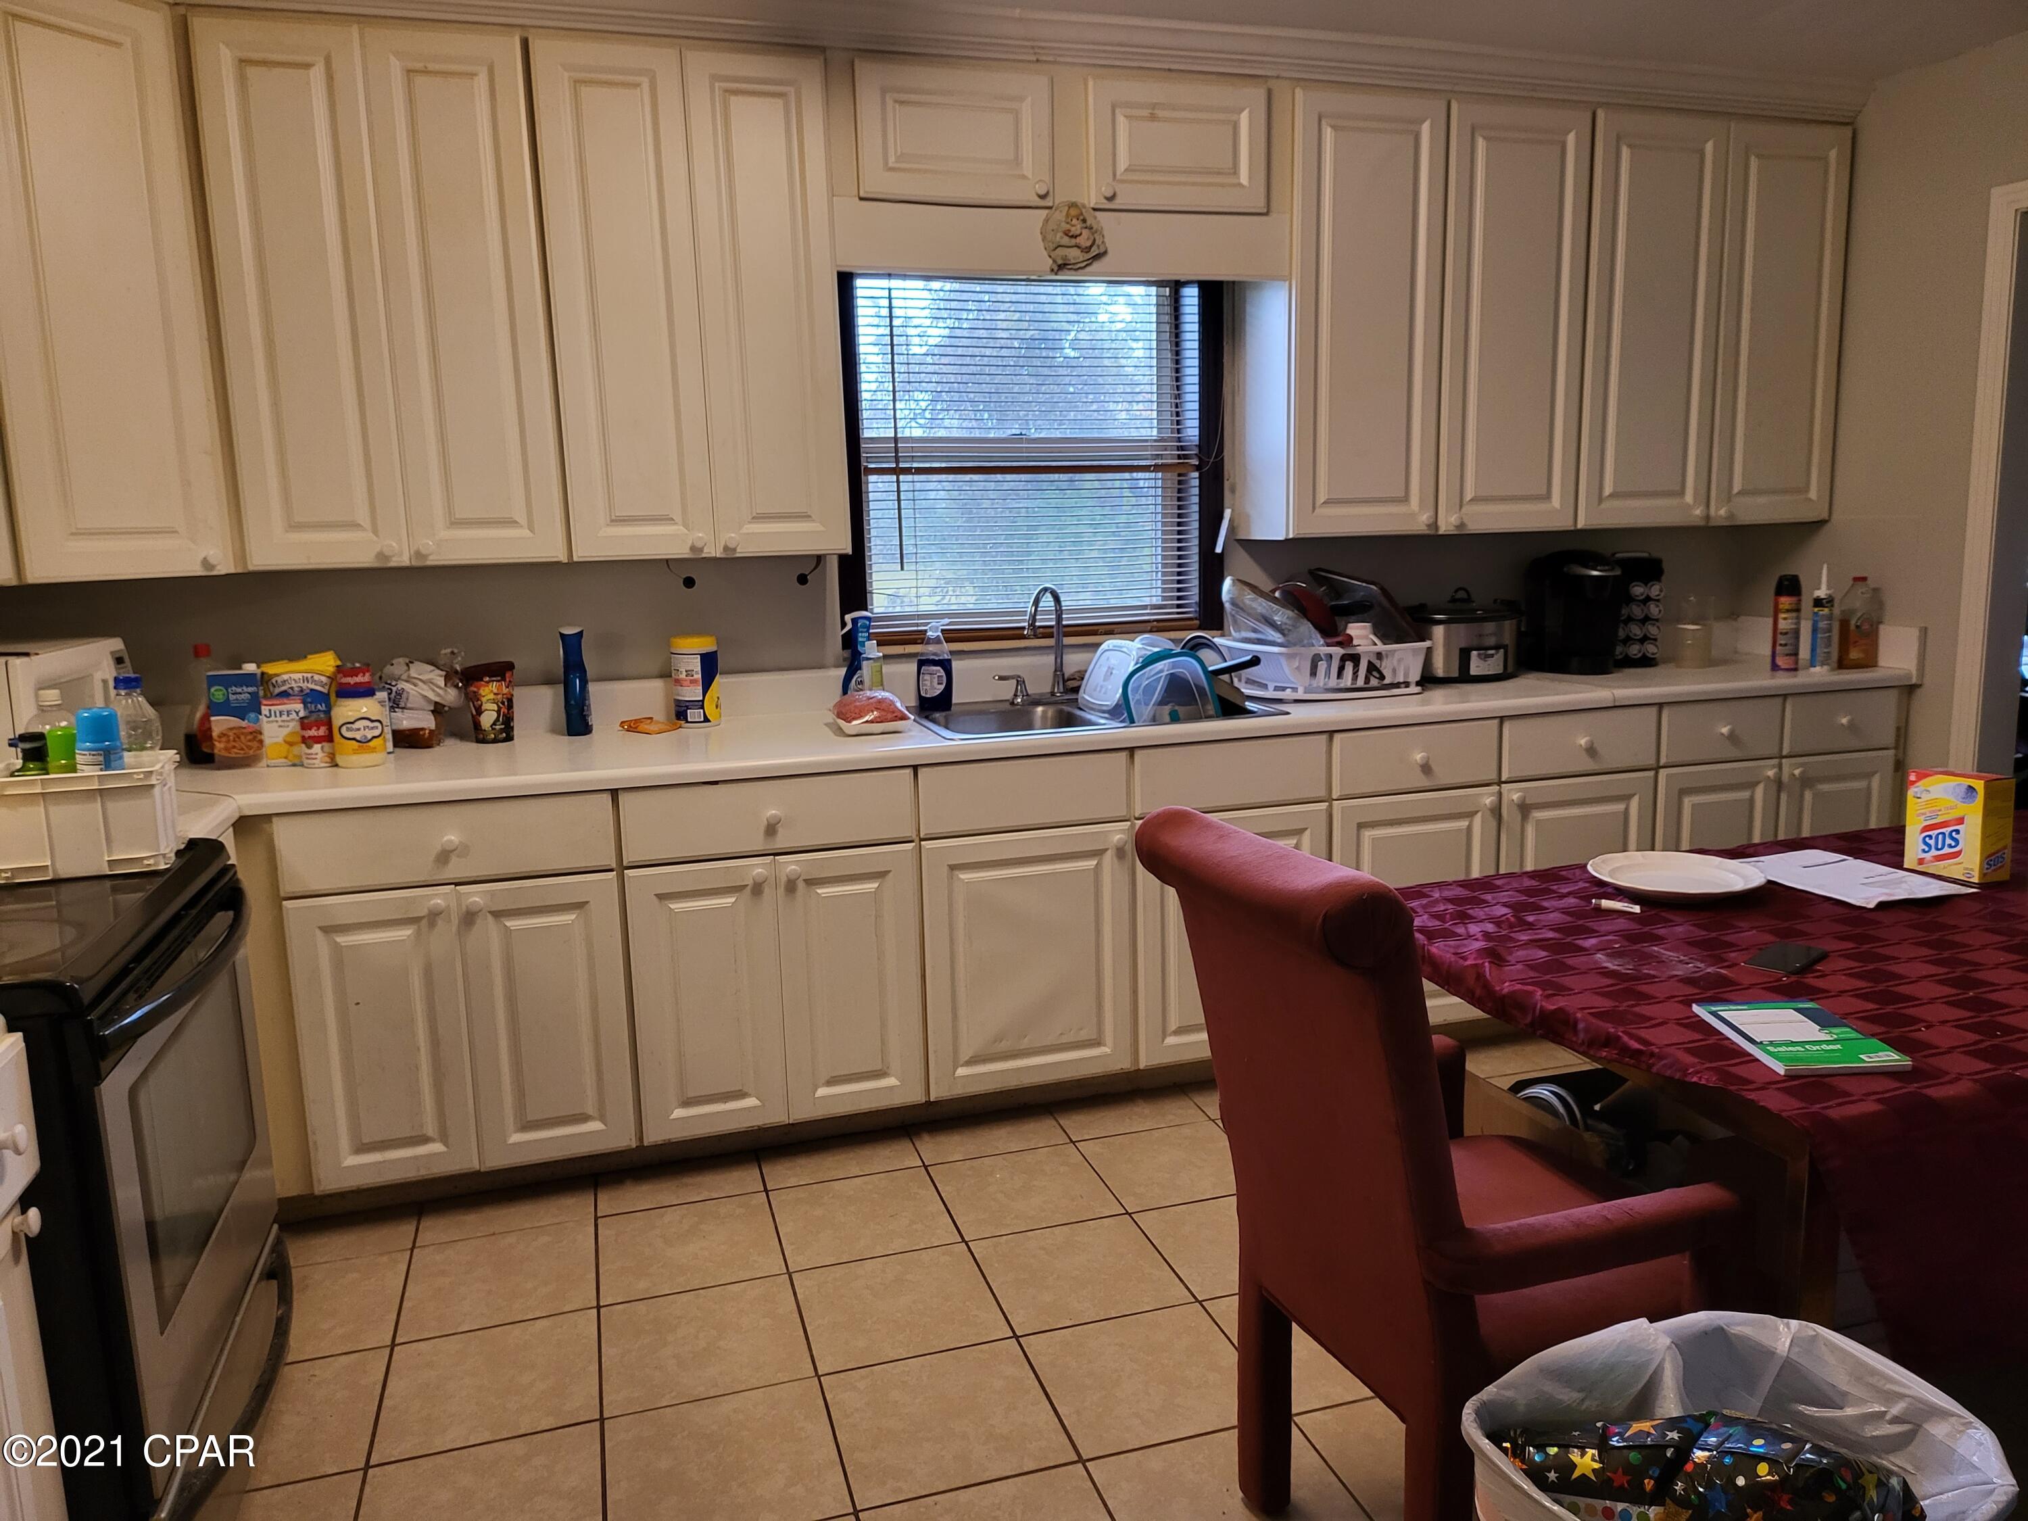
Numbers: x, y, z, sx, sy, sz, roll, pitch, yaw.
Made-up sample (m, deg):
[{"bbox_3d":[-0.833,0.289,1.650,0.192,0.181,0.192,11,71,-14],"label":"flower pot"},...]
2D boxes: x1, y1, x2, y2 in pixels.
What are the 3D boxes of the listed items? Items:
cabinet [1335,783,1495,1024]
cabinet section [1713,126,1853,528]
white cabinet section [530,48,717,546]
[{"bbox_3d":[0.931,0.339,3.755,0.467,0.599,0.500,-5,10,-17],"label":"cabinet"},{"bbox_3d":[2.062,-1.212,3.997,0.414,1.055,0.290,-5,10,-17],"label":"cabinet section"},{"bbox_3d":[-0.864,-0.977,3.114,0.297,1.055,0.290,-5,10,-17],"label":"white cabinet section"}]

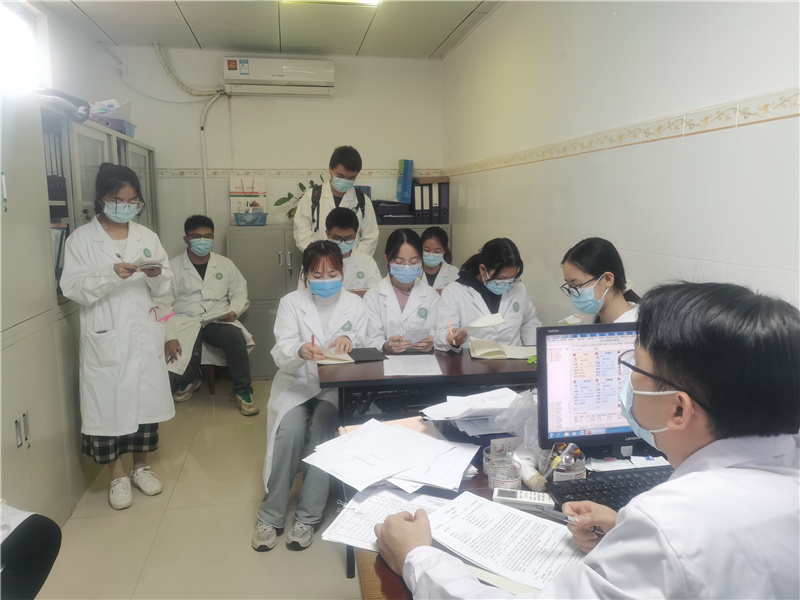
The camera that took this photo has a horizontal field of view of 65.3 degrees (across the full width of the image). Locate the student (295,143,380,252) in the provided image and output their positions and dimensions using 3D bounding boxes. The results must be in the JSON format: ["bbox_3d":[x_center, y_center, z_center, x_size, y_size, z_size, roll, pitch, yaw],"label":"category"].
[{"bbox_3d":[-0.406,-0.116,4.039,0.540,1.740,0.360,-1,9,-6],"label":"student"}]

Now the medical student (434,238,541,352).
[{"bbox_3d":[0.400,0.336,2.814,0.490,1.210,0.660,-1,9,-3],"label":"medical student"}]

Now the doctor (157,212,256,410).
[{"bbox_3d":[-1.352,0.051,4.407,0.620,1.300,0.880,-2,9,-15],"label":"doctor"}]

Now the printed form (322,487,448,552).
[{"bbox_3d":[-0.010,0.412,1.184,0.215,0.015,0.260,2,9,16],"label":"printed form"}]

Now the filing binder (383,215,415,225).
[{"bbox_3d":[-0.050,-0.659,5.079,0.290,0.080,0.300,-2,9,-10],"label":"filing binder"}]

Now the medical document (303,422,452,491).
[{"bbox_3d":[-0.046,0.365,1.470,0.297,0.010,0.210,-8,12,-42],"label":"medical document"}]

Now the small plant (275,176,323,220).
[{"bbox_3d":[-0.767,-0.778,4.901,0.420,0.380,0.380,-2,9,-10],"label":"small plant"}]

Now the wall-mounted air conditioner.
[{"bbox_3d":[-0.926,-1.711,4.854,0.830,0.270,0.210,-2,9,-10],"label":"wall-mounted air conditioner"}]

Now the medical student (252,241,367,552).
[{"bbox_3d":[-0.359,0.355,2.660,0.460,1.220,0.620,-1,9,-9],"label":"medical student"}]

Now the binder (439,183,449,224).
[{"bbox_3d":[0.334,-0.784,5.118,0.072,0.320,0.280,-2,9,-10],"label":"binder"}]

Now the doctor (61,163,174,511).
[{"bbox_3d":[-1.278,0.155,2.854,0.460,1.560,0.380,-6,10,-32],"label":"doctor"}]

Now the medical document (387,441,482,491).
[{"bbox_3d":[0.039,0.372,1.446,0.280,0.010,0.220,4,9,23],"label":"medical document"}]

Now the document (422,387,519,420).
[{"bbox_3d":[0.174,0.247,1.568,0.280,0.050,0.190,-6,11,-35],"label":"document"}]

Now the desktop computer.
[{"bbox_3d":[0.537,0.227,1.395,0.480,0.350,0.370,-1,9,-7],"label":"desktop computer"}]

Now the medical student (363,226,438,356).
[{"bbox_3d":[0.006,0.318,2.771,0.440,1.260,0.660,-1,9,-4],"label":"medical student"}]

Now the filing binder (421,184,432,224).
[{"bbox_3d":[0.188,-0.781,5.093,0.072,0.320,0.280,-2,9,-10],"label":"filing binder"}]

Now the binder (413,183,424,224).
[{"bbox_3d":[0.119,-0.770,5.042,0.074,0.320,0.285,-2,9,-10],"label":"binder"}]

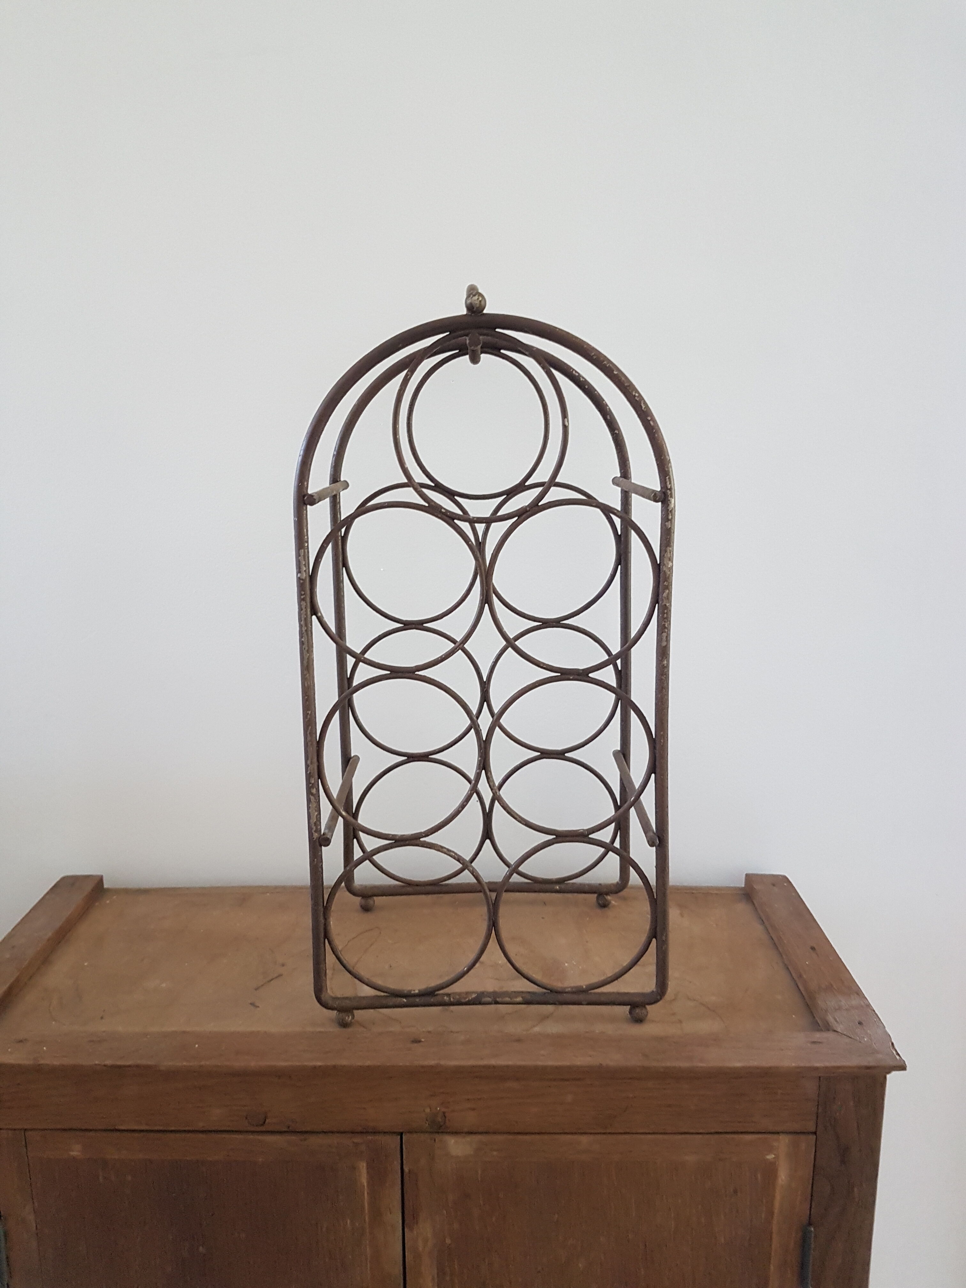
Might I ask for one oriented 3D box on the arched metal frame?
[{"bbox_3d":[0.002,0.005,0.639,0.223,0.452,0.158,-1,12,-1],"label":"arched metal frame"}]

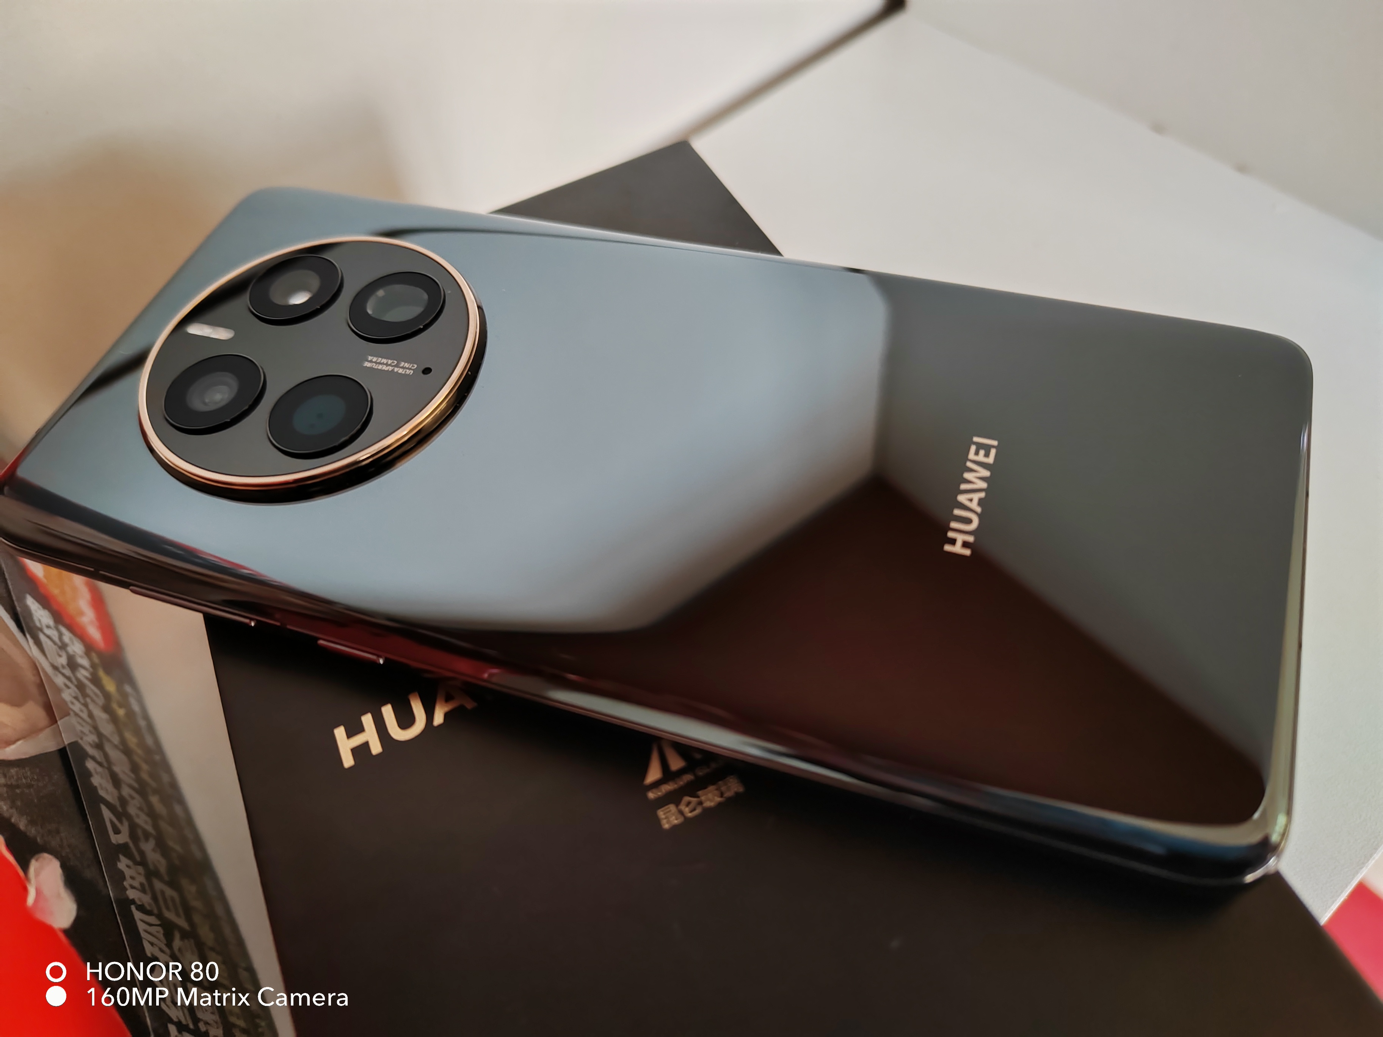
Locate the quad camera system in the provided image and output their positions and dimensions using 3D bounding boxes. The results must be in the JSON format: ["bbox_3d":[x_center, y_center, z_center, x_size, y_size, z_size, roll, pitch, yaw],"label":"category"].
[{"bbox_3d":[-0.053,-0.023,0.150,0.048,0.004,0.048,-4,53,5],"label":"quad camera system"}]

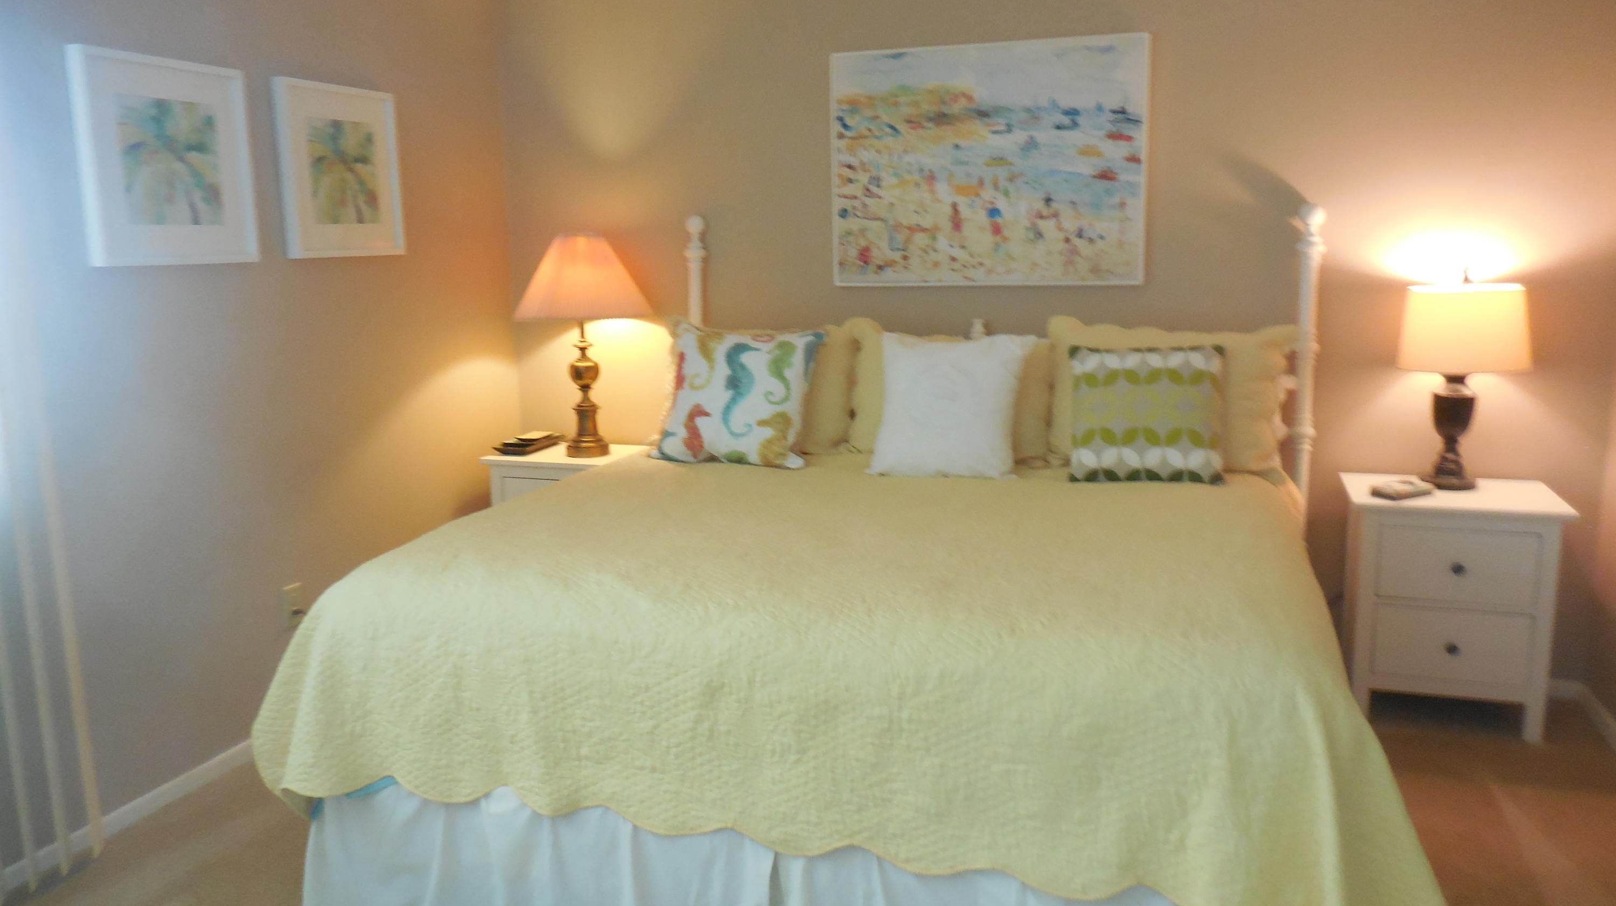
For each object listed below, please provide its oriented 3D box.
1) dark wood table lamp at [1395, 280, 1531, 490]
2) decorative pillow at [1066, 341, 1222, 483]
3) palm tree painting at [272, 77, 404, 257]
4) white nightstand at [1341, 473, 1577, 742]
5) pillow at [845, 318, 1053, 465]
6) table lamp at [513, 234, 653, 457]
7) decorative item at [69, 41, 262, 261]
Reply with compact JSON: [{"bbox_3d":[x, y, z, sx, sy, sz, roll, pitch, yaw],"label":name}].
[{"bbox_3d":[1.851,-0.193,3.311,0.336,0.603,0.336,3,11,18],"label":"dark wood table lamp"},{"bbox_3d":[0.990,-0.115,3.388,0.430,0.415,0.138,1,-6,11],"label":"decorative pillow"},{"bbox_3d":[-1.379,-0.832,3.464,0.041,0.494,0.474,3,11,18],"label":"palm tree painting"},{"bbox_3d":[1.835,0.432,3.387,0.538,0.652,0.385,3,11,18],"label":"white nightstand"},{"bbox_3d":[0.460,-0.192,3.688,0.672,0.464,0.168,3,-4,18],"label":"pillow"},{"bbox_3d":[-0.772,-0.372,4.046,0.464,0.766,0.464,-1,11,0],"label":"table lamp"},{"bbox_3d":[-1.573,-0.718,2.884,0.041,0.494,0.479,3,11,18],"label":"decorative item"}]

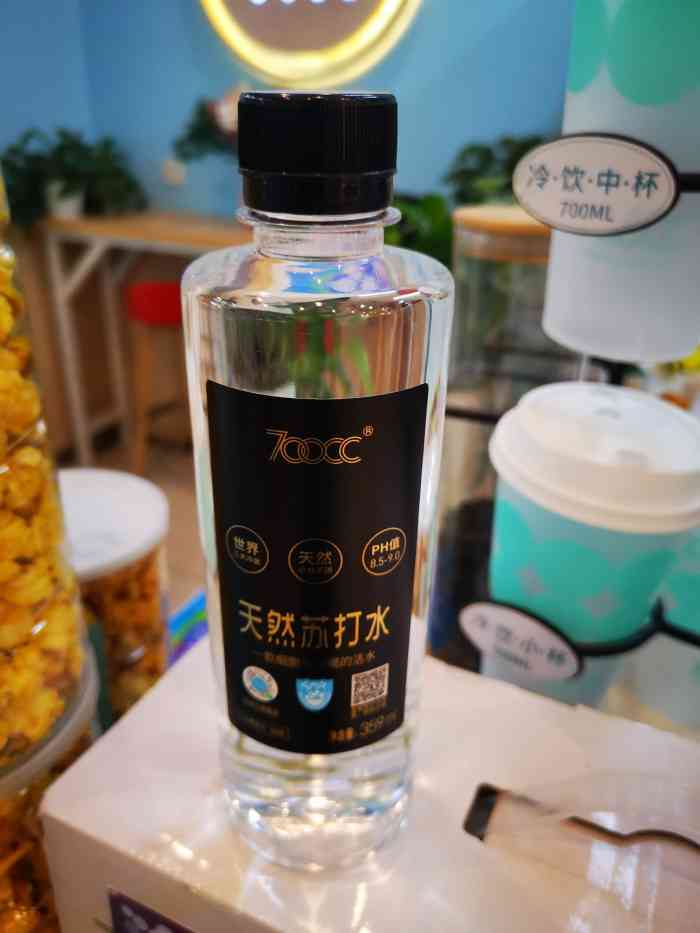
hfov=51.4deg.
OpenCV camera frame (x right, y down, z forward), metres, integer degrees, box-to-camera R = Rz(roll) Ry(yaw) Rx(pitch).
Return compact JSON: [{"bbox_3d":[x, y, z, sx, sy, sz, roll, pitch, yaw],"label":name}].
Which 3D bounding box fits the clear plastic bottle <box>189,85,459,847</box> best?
[{"bbox_3d":[-0.007,0.013,0.180,0.057,0.187,0.057,0,26,-2],"label":"clear plastic bottle"}]

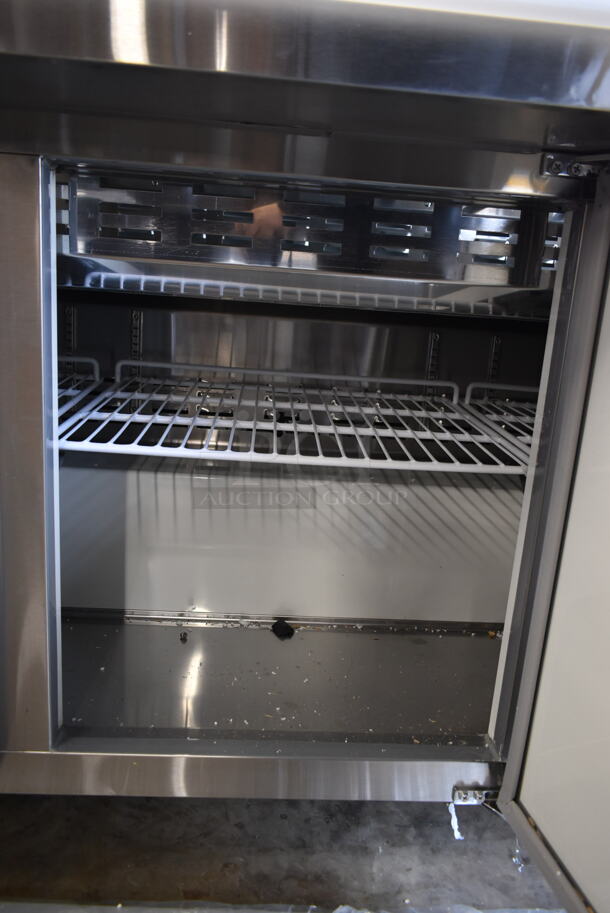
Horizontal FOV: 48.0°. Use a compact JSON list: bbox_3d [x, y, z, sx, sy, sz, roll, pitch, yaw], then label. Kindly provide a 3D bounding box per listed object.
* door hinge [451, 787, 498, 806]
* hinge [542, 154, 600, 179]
[{"bbox_3d":[0.199,0.396,0.796,0.053,0.020,0.016,3,13,-4],"label":"door hinge"},{"bbox_3d":[0.249,-0.271,0.641,0.055,0.020,0.016,3,13,-4],"label":"hinge"}]

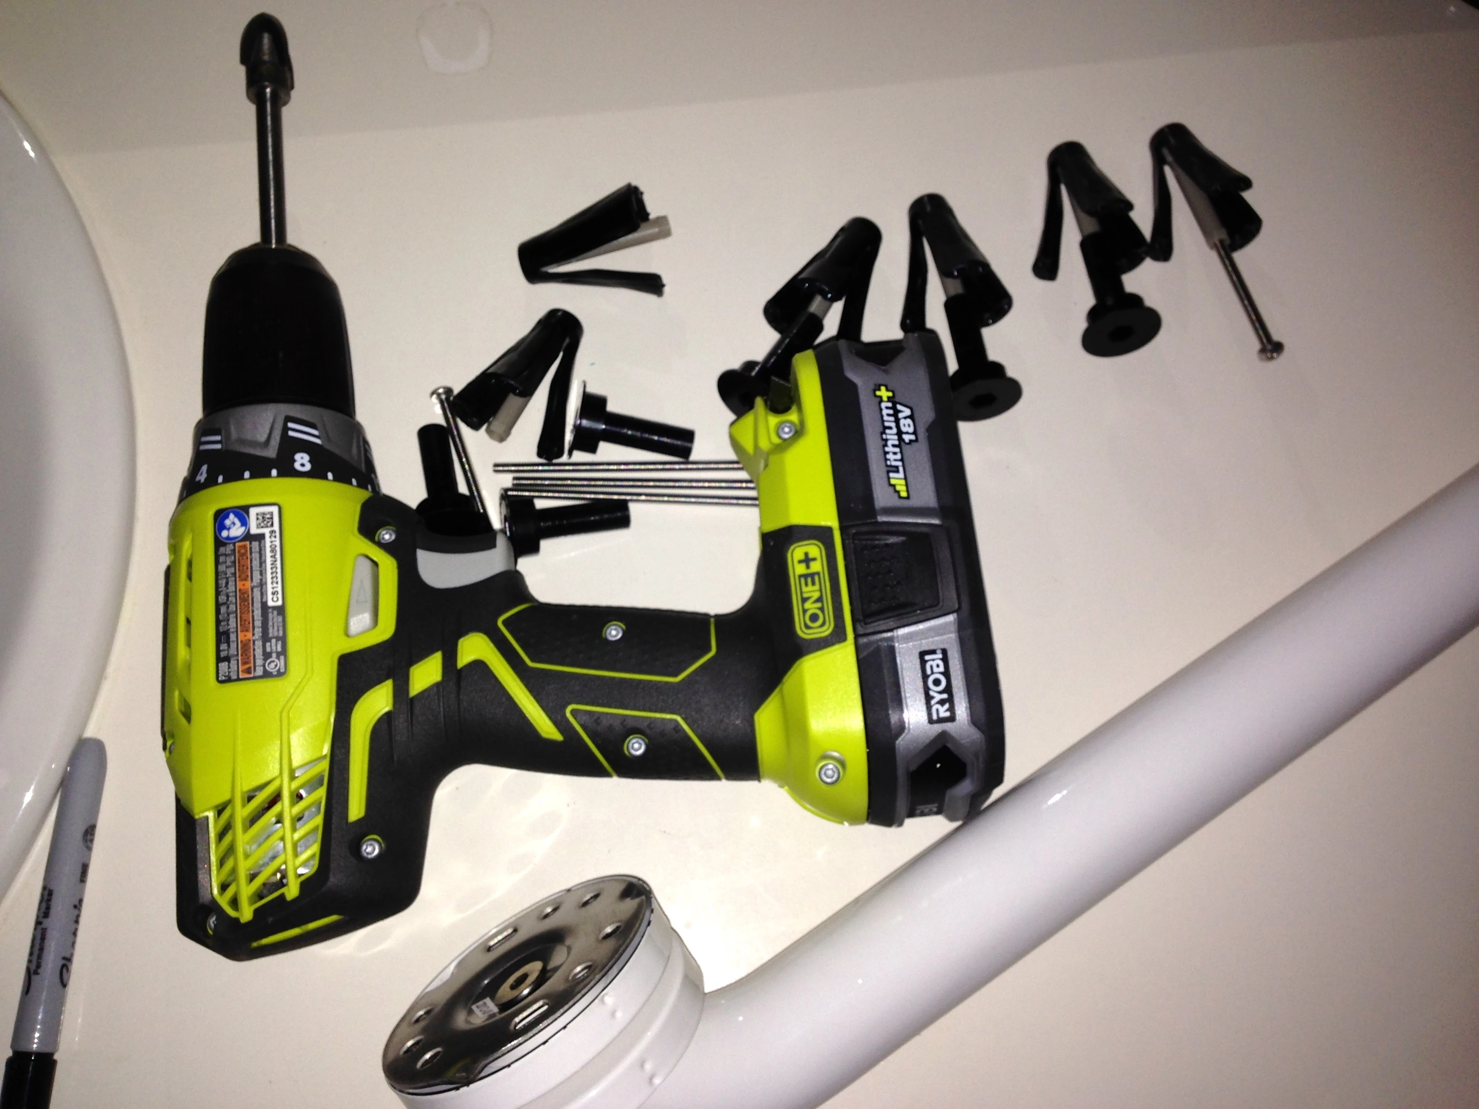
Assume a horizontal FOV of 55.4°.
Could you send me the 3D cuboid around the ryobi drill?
[{"bbox_3d":[-0.049,-0.039,0.379,0.208,0.078,0.266,-5,74,-3],"label":"ryobi drill"}]

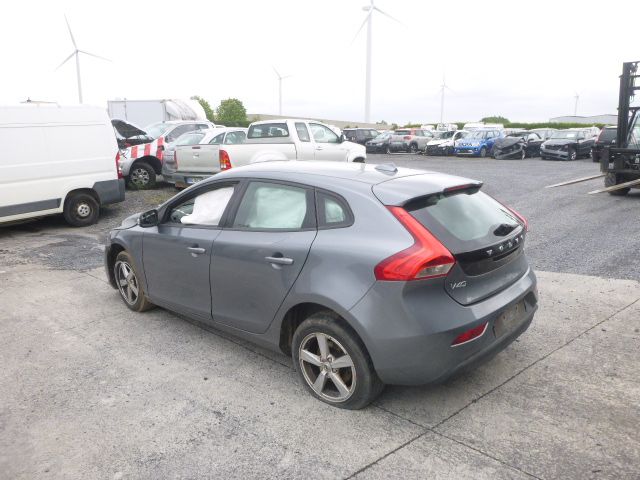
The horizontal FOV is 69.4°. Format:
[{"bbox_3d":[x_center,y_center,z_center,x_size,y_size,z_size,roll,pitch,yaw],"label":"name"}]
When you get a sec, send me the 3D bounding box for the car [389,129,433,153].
[{"bbox_3d":[6.868,-7.066,32.717,4.160,1.620,1.770,-11,18,-39],"label":"car"}]

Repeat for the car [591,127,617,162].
[{"bbox_3d":[15.100,-4.764,22.949,1.820,1.670,4.500,12,19,41],"label":"car"}]

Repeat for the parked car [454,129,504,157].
[{"bbox_3d":[9.314,-5.673,27.052,1.770,1.520,4.100,11,18,38],"label":"parked car"}]

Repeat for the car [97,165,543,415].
[{"bbox_3d":[-0.399,0.026,4.375,4.350,1.440,1.810,12,18,39],"label":"car"}]

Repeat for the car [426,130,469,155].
[{"bbox_3d":[8.063,-5.880,28.258,1.740,1.470,4.150,11,18,37],"label":"car"}]

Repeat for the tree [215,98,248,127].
[{"bbox_3d":[-10.654,-14.746,56.109,4.200,5.200,4.200,0,14,0],"label":"tree"}]

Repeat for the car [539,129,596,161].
[{"bbox_3d":[13.815,-5.295,25.798,4.500,1.500,1.810,-13,19,-43],"label":"car"}]

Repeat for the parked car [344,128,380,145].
[{"bbox_3d":[3.126,-6.933,31.858,1.780,1.560,4.300,12,18,40],"label":"parked car"}]

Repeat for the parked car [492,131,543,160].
[{"bbox_3d":[11.533,-5.424,26.549,4.300,1.420,1.780,-12,19,-41],"label":"parked car"}]

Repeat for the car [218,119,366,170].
[{"bbox_3d":[-0.849,-1.911,11.043,1.800,1.820,5.150,12,18,39],"label":"car"}]

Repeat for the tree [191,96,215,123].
[{"bbox_3d":[-14.546,-14.758,56.097,3.900,5.300,3.900,0,14,0],"label":"tree"}]

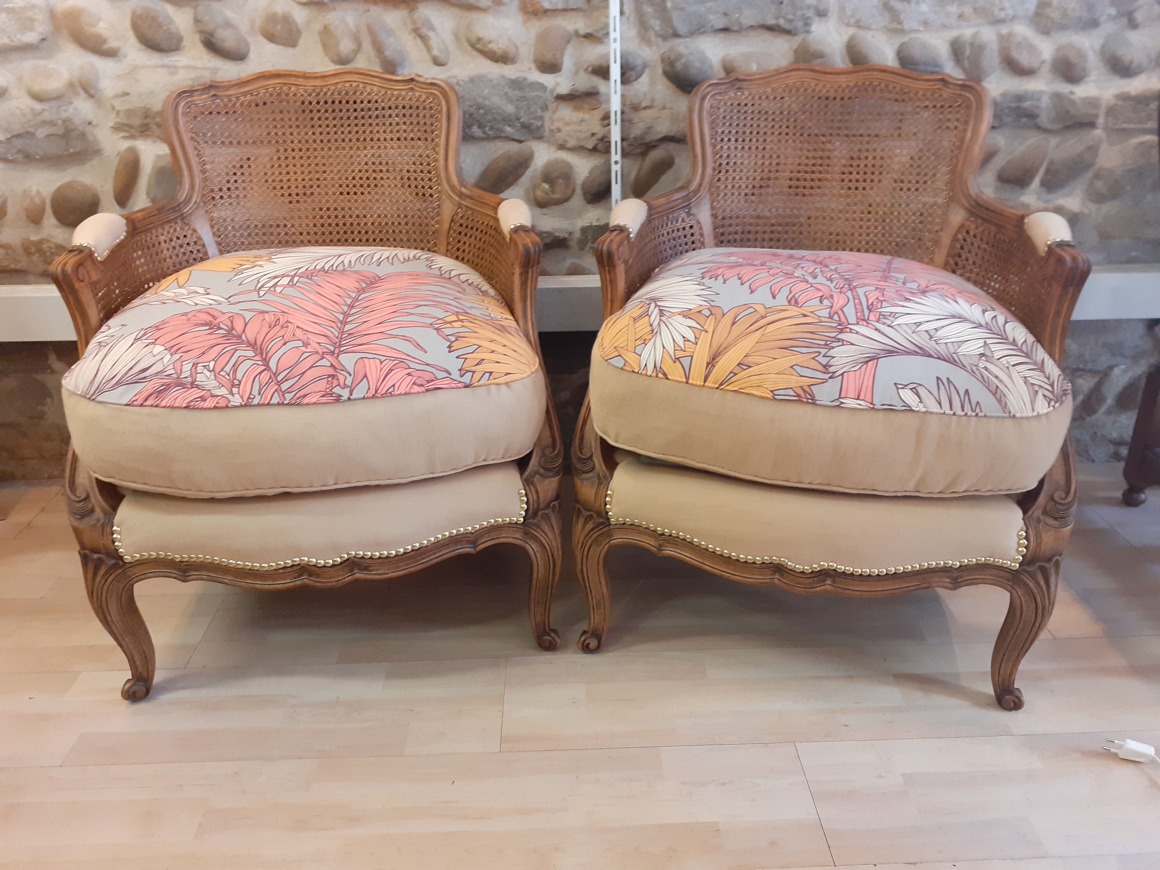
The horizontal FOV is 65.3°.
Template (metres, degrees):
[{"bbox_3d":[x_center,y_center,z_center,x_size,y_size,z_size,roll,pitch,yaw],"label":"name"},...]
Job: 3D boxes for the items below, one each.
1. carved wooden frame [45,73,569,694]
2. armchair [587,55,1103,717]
[{"bbox_3d":[-0.415,-0.141,1.498,0.692,0.832,0.714,-5,26,-9],"label":"carved wooden frame"},{"bbox_3d":[0.385,-0.138,1.475,0.692,0.832,0.714,5,26,11],"label":"armchair"}]

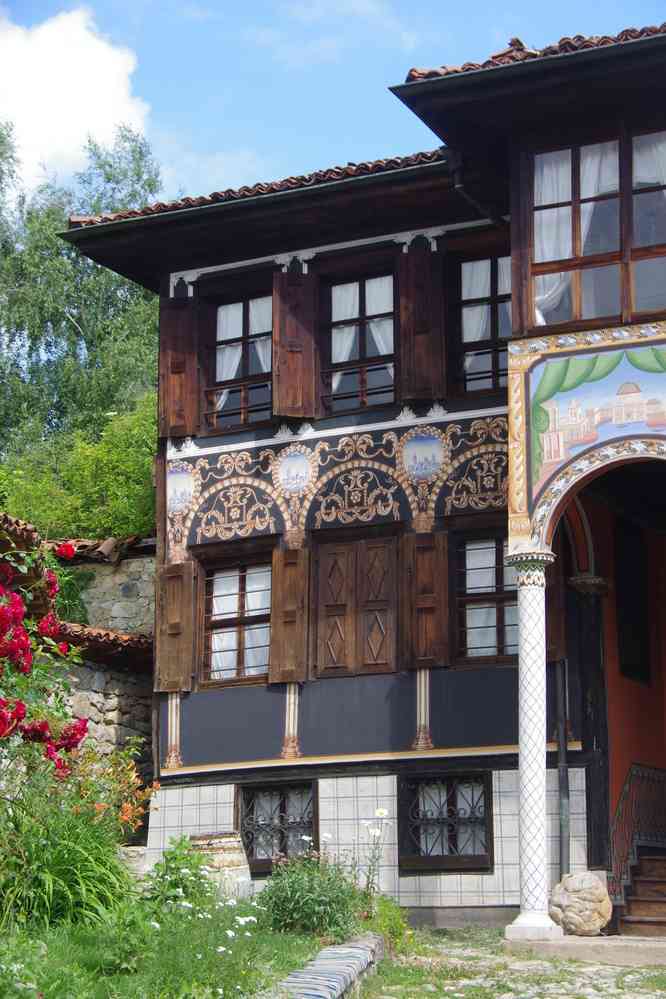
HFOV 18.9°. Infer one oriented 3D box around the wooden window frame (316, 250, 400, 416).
[{"bbox_3d":[0.247,-1.630,19.661,0.842,1.544,0.150,-6,-14,27],"label":"wooden window frame"}]

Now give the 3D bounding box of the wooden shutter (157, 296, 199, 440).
[{"bbox_3d":[-1.701,-1.456,21.994,0.437,1.604,0.070,-2,-13,7],"label":"wooden shutter"}]

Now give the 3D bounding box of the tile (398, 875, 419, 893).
[{"bbox_3d":[0.660,3.338,17.368,0.199,0.154,0.015,-7,-16,25],"label":"tile"}]

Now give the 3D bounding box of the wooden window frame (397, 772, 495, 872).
[{"bbox_3d":[0.983,2.808,17.383,0.902,0.897,0.120,-7,-16,25],"label":"wooden window frame"}]

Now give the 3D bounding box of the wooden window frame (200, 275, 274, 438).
[{"bbox_3d":[-1.017,-1.570,21.873,0.996,1.676,0.180,-7,-15,25],"label":"wooden window frame"}]

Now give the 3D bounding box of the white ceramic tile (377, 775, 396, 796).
[{"bbox_3d":[0.538,2.867,20.009,0.214,0.204,0.020,-7,-15,25],"label":"white ceramic tile"}]

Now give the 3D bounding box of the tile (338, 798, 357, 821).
[{"bbox_3d":[0.131,2.753,17.785,0.192,0.199,0.015,-7,-16,25],"label":"tile"}]

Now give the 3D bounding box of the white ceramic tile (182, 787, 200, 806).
[{"bbox_3d":[-1.379,2.895,19.474,0.189,0.186,0.020,-6,-14,27],"label":"white ceramic tile"}]

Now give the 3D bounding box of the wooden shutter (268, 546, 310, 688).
[{"bbox_3d":[-0.406,1.077,18.404,0.403,1.268,0.060,-7,-16,25],"label":"wooden shutter"}]

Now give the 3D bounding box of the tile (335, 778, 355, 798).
[{"bbox_3d":[0.117,2.707,18.725,0.200,0.183,0.020,-6,-14,27],"label":"tile"}]

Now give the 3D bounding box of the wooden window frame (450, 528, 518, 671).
[{"bbox_3d":[1.641,0.972,19.942,0.948,1.348,0.150,-7,-15,25],"label":"wooden window frame"}]

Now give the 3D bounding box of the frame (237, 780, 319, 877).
[{"bbox_3d":[-0.501,2.948,18.081,0.762,0.772,0.050,-7,-16,25],"label":"frame"}]

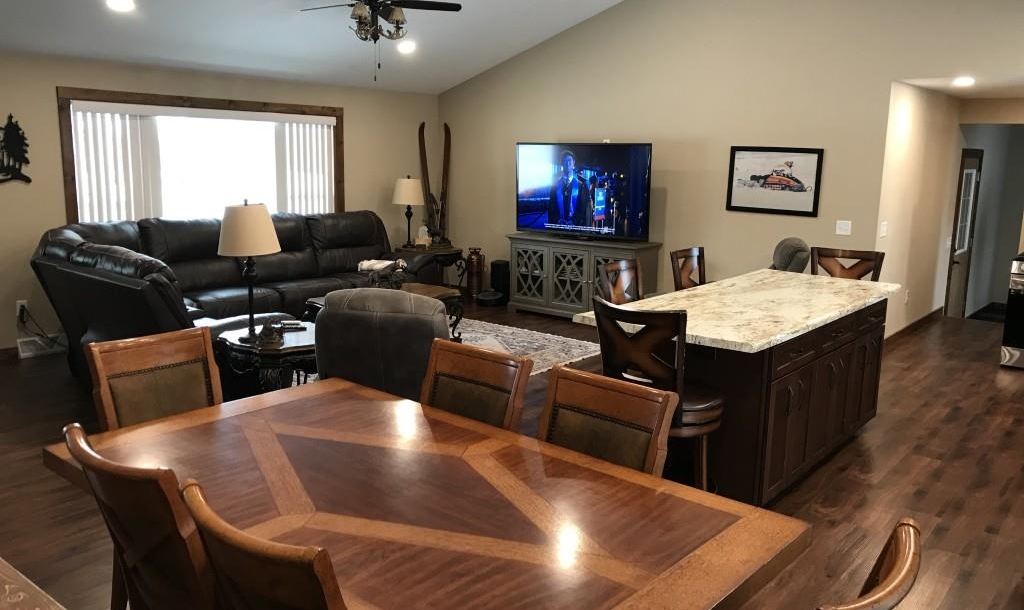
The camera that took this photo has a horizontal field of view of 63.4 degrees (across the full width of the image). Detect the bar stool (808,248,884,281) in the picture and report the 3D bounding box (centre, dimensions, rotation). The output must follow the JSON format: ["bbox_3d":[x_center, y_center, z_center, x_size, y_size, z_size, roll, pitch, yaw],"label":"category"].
[{"bbox_3d":[2.445,0.139,6.324,0.520,1.080,0.550,10,14,38],"label":"bar stool"}]

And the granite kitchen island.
[{"bbox_3d":[1.374,0.418,4.734,0.951,0.928,2.324,9,13,38],"label":"granite kitchen island"}]

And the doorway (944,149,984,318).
[{"bbox_3d":[5.336,-0.761,9.904,0.130,2.150,1.150,10,14,38],"label":"doorway"}]

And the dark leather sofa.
[{"bbox_3d":[-1.784,-0.151,7.367,2.436,1.064,4.047,9,13,39],"label":"dark leather sofa"}]

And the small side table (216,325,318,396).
[{"bbox_3d":[-1.399,0.501,5.149,0.690,0.640,0.690,10,14,38],"label":"small side table"}]

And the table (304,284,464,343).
[{"bbox_3d":[-1.128,0.162,7.230,0.855,0.463,1.288,9,13,38],"label":"table"}]

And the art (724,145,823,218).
[{"bbox_3d":[2.373,-1.126,7.547,0.860,0.590,0.030,10,14,38],"label":"art"}]

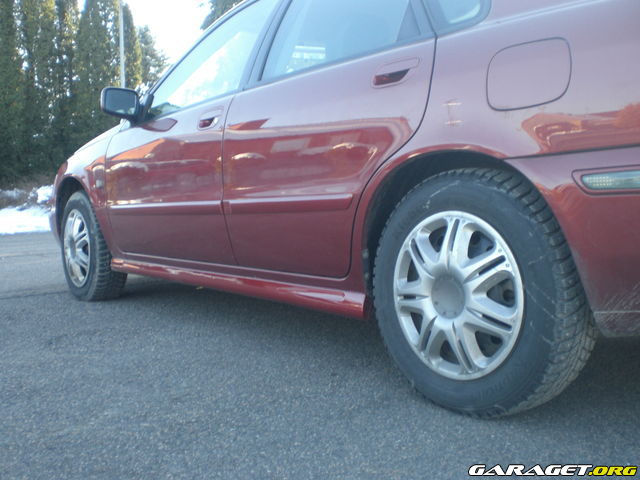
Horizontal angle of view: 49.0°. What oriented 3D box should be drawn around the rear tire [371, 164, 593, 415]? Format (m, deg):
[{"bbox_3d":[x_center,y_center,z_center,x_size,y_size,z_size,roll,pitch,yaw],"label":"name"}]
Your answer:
[{"bbox_3d":[0.391,0.127,1.752,0.192,0.602,0.602,-4,4,-38],"label":"rear tire"}]

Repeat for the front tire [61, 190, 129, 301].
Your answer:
[{"bbox_3d":[-1.221,0.036,3.790,0.192,0.602,0.602,-4,4,-38],"label":"front tire"}]

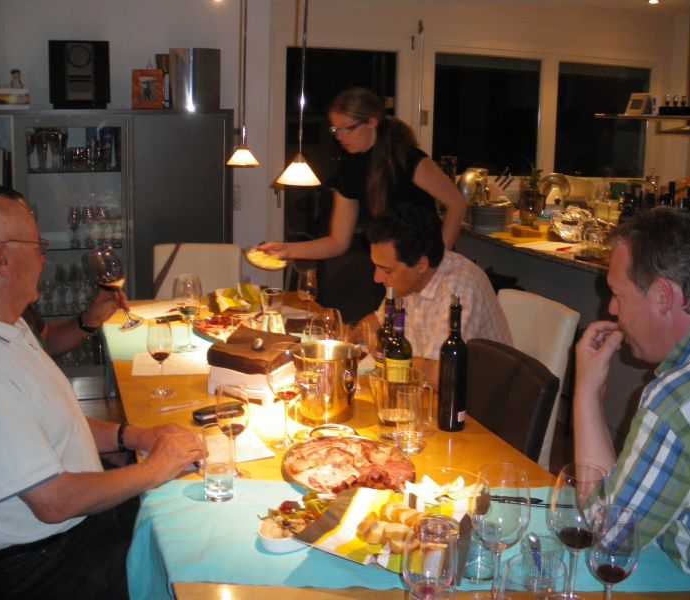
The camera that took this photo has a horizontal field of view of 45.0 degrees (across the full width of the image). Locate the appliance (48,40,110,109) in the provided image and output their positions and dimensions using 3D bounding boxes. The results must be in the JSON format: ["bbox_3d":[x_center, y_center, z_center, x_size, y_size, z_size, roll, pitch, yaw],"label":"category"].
[{"bbox_3d":[-1.442,-1.216,4.517,0.320,0.355,0.170,-3,12,-19],"label":"appliance"}]

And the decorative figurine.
[{"bbox_3d":[-1.724,-1.162,4.366,0.070,0.108,0.065,-3,12,-19],"label":"decorative figurine"}]

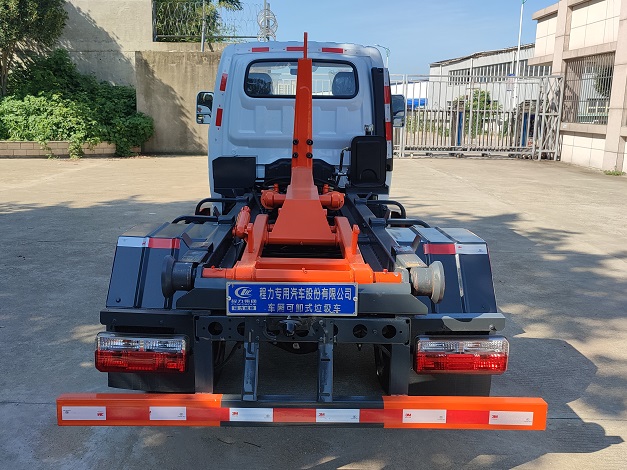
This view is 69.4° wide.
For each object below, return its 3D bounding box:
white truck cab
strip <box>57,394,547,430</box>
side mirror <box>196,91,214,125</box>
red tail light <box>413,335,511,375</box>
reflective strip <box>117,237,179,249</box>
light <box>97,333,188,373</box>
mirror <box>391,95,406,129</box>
[{"bbox_3d":[-0.108,-1.022,4.705,1.850,1.592,1.550,1,11,-1],"label":"white truck cab"},{"bbox_3d":[-0.033,0.616,1.583,1.675,0.100,0.050,1,11,-1],"label":"strip"},{"bbox_3d":[-1.121,-1.321,4.720,0.190,0.330,0.110,1,11,-1],"label":"side mirror"},{"bbox_3d":[0.576,0.463,1.770,0.335,0.140,0.075,1,11,-1],"label":"red tail light"},{"bbox_3d":[-0.799,0.036,2.190,0.305,0.050,0.012,1,-24,-1],"label":"reflective strip"},{"bbox_3d":[-0.661,0.449,1.760,0.335,0.140,0.075,1,11,-1],"label":"light"},{"bbox_3d":[0.871,-1.298,4.750,0.190,0.330,0.110,1,11,-1],"label":"mirror"}]

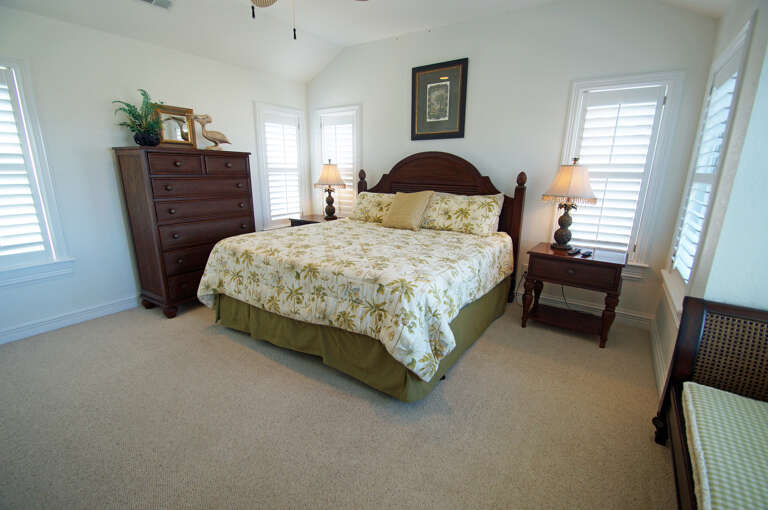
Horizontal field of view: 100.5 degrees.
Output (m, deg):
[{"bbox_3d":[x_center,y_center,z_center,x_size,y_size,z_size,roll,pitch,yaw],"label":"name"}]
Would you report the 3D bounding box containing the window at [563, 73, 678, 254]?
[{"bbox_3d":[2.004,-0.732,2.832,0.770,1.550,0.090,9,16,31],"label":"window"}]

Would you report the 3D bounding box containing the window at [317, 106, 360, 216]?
[{"bbox_3d":[-0.630,-1.185,4.385,0.785,1.597,0.106,10,18,32],"label":"window"}]

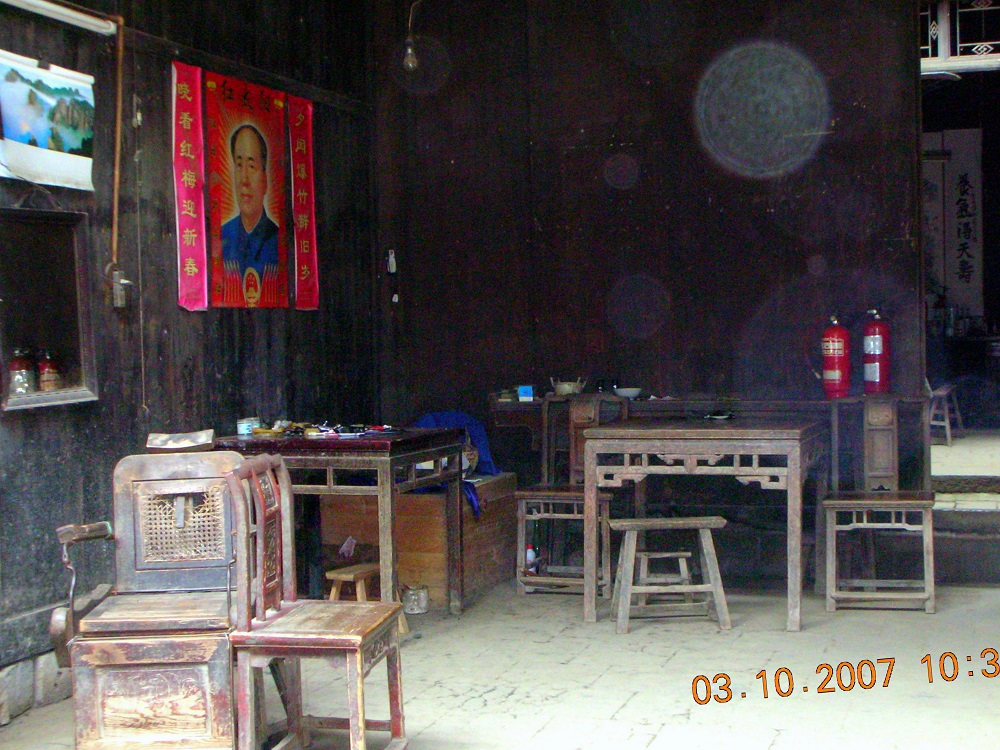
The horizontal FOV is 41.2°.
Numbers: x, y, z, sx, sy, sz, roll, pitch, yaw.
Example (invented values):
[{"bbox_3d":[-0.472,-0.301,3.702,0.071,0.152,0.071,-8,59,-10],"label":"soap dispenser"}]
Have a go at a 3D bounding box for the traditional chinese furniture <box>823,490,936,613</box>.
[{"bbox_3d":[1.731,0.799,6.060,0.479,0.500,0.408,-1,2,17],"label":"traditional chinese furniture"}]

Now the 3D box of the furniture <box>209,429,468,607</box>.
[{"bbox_3d":[-0.693,0.686,5.964,0.882,0.847,0.694,-1,2,25],"label":"furniture"}]

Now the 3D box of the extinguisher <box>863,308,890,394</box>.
[{"bbox_3d":[1.837,-0.110,6.474,0.133,0.423,0.133,-1,2,35],"label":"extinguisher"}]

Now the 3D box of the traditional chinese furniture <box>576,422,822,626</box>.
[{"bbox_3d":[0.985,0.654,6.189,0.959,0.847,0.877,-1,2,22],"label":"traditional chinese furniture"}]

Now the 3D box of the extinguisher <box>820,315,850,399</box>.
[{"bbox_3d":[1.649,-0.091,6.520,0.138,0.413,0.133,-1,2,33],"label":"extinguisher"}]

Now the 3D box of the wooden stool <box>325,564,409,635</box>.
[{"bbox_3d":[-0.560,0.979,5.684,0.224,0.306,0.357,-1,2,35],"label":"wooden stool"}]

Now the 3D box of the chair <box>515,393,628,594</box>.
[{"bbox_3d":[0.383,0.590,6.640,0.500,0.964,0.449,-1,2,23],"label":"chair"}]

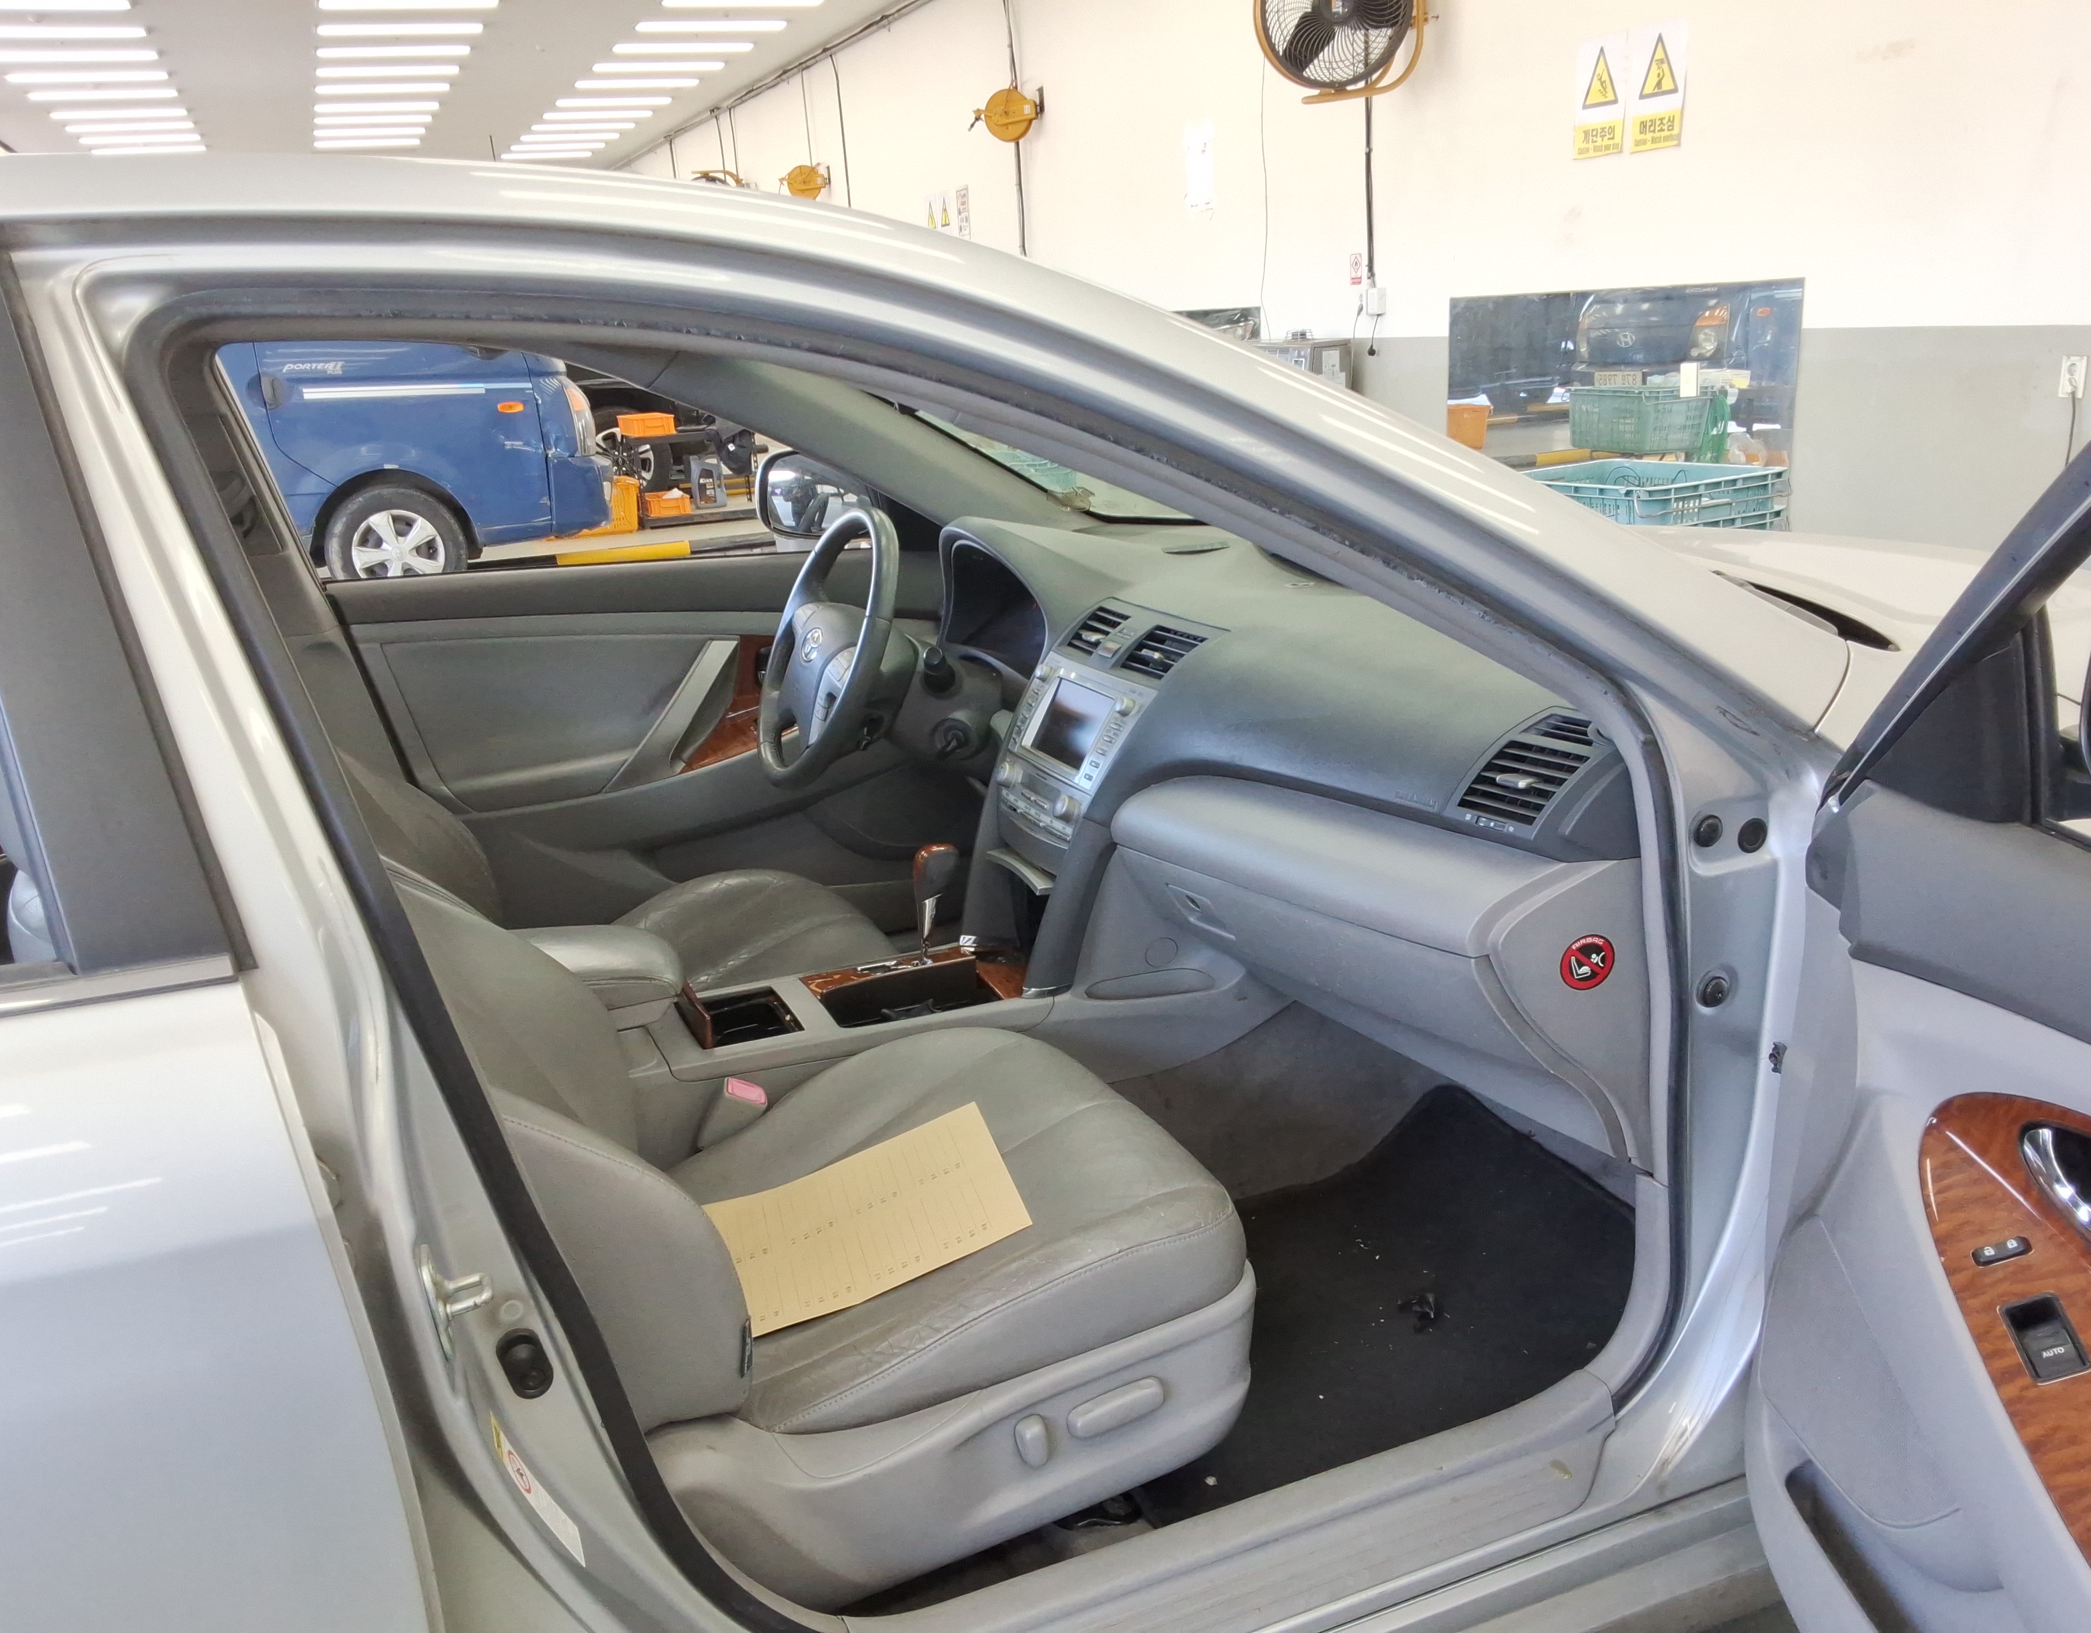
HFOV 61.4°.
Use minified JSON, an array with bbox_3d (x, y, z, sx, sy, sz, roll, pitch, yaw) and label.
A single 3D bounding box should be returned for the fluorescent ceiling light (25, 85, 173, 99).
[{"bbox_3d":[-8.472,-6.503,15.864,1.220,0.080,0.170,-10,18,-20],"label":"fluorescent ceiling light"}]

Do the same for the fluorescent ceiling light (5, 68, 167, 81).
[{"bbox_3d":[-8.036,-6.213,14.793,1.220,0.080,0.170,-10,18,-20],"label":"fluorescent ceiling light"}]

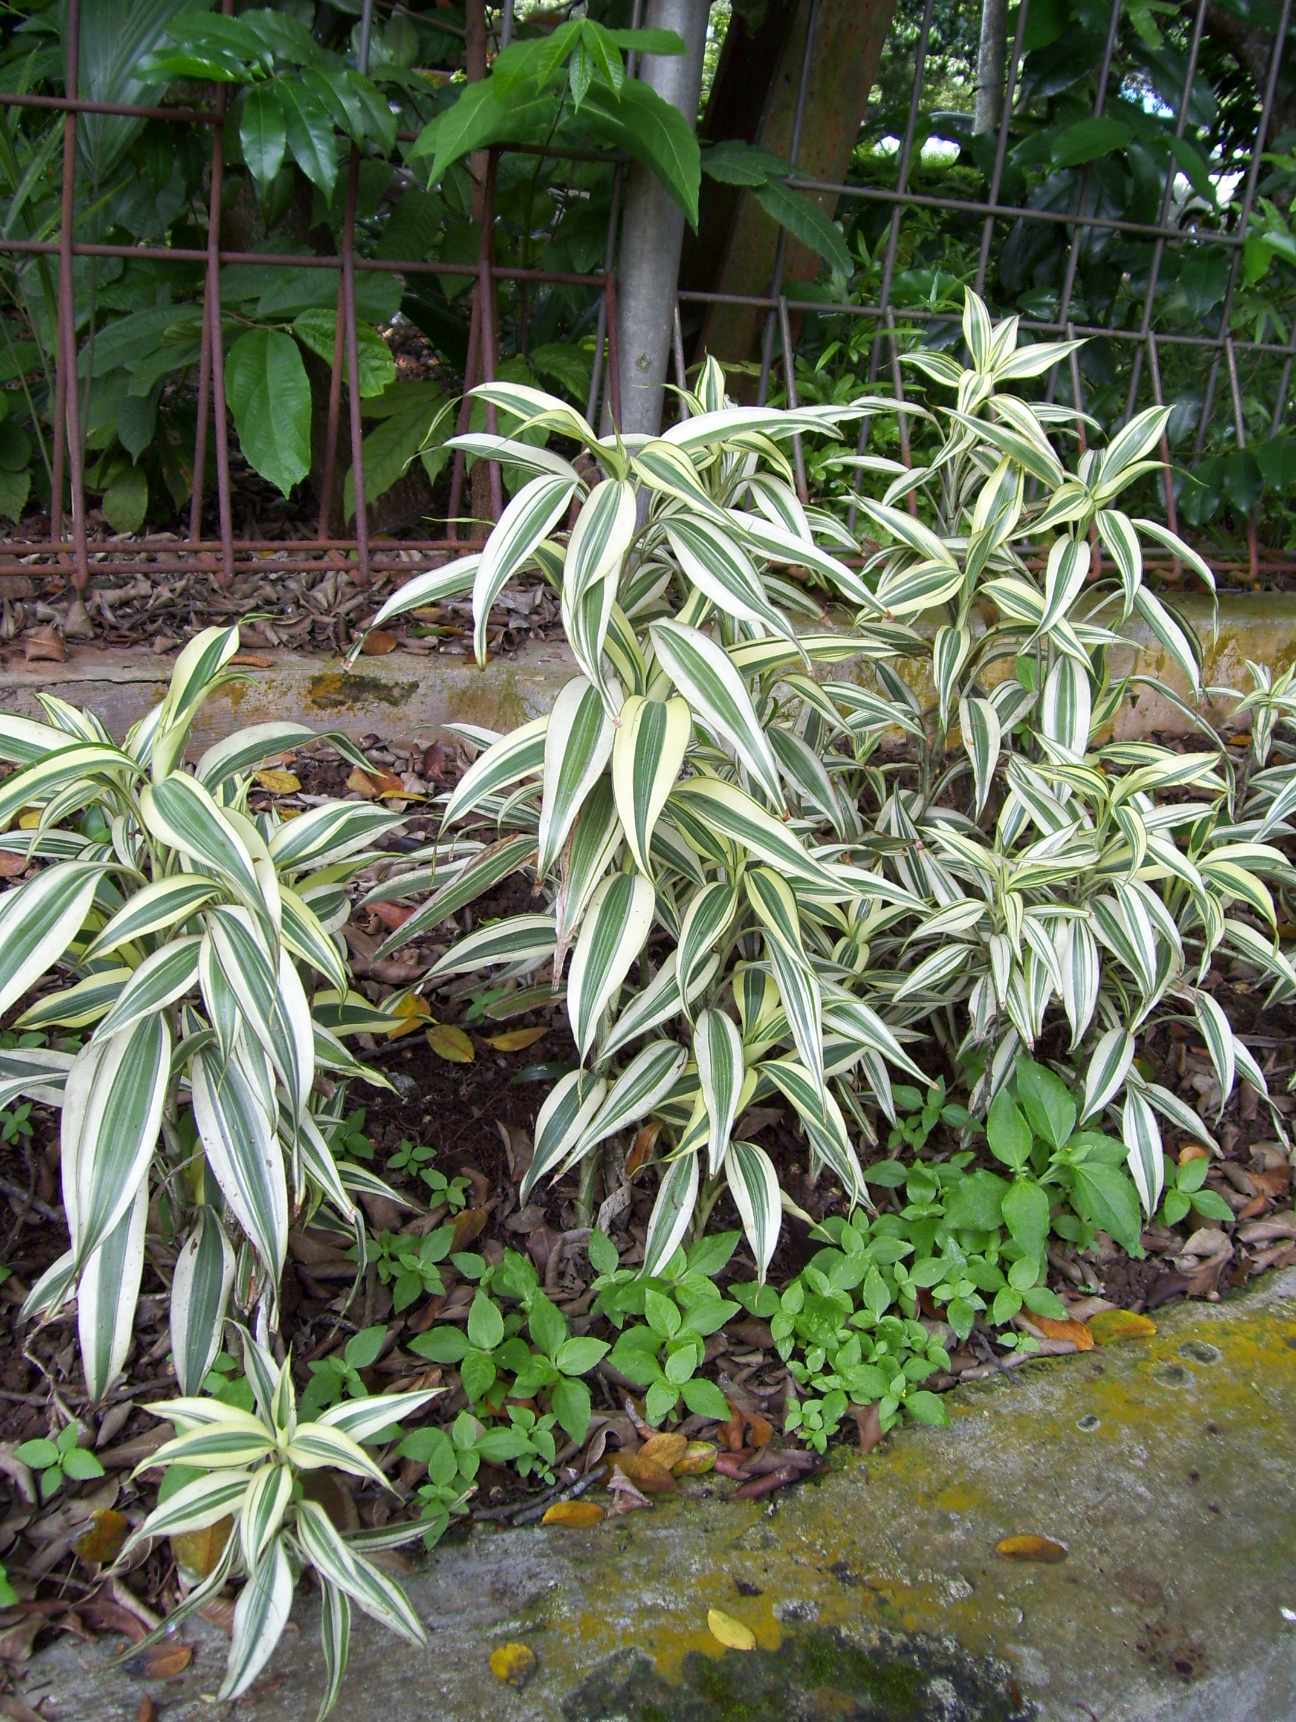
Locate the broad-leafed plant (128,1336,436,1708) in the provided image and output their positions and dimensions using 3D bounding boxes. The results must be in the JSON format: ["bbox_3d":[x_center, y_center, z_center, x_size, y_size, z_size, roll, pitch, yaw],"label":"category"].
[{"bbox_3d":[-0.150,0.283,0.767,0.140,0.120,0.140,2,21,-9],"label":"broad-leafed plant"}]

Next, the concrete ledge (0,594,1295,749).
[{"bbox_3d":[0.149,-0.215,2.095,1.950,0.125,0.170,-7,24,-29],"label":"concrete ledge"}]

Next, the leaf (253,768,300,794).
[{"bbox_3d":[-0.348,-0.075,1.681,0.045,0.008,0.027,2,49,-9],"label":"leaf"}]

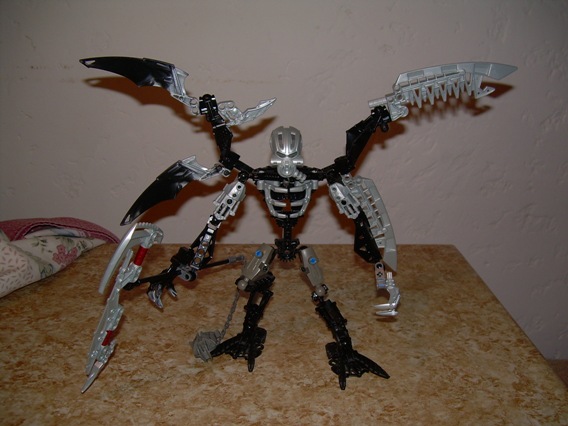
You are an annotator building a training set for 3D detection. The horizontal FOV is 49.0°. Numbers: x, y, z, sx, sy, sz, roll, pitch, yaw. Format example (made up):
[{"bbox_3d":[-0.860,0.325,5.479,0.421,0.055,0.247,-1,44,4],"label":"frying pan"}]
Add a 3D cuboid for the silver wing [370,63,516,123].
[{"bbox_3d":[0.141,-0.113,0.555,0.135,0.038,0.018,-14,0,0],"label":"silver wing"}]

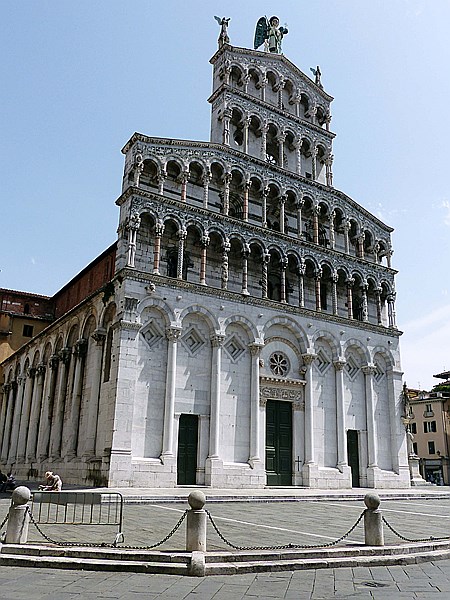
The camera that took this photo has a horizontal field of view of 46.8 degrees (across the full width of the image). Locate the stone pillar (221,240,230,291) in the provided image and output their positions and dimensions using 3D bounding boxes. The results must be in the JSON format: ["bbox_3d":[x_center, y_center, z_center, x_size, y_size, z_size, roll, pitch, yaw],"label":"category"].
[{"bbox_3d":[0.141,-2.571,38.681,0.460,4.100,0.460,13,-22,-30],"label":"stone pillar"}]

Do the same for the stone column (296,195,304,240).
[{"bbox_3d":[5.993,-6.528,41.275,0.460,3.837,0.460,13,-21,-31],"label":"stone column"}]

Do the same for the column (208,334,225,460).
[{"bbox_3d":[-0.582,5.984,33.000,0.680,7.779,0.680,13,-22,-30],"label":"column"}]

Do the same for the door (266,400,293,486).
[{"bbox_3d":[3.323,8.837,32.239,2.100,5.102,0.150,12,-21,-30],"label":"door"}]

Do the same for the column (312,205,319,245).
[{"bbox_3d":[7.317,-6.082,42.040,0.440,3.721,0.440,1,-18,0],"label":"column"}]

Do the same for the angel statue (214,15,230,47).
[{"bbox_3d":[-0.206,-23.297,45.334,1.400,3.400,1.100,13,-22,-30],"label":"angel statue"}]

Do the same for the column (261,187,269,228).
[{"bbox_3d":[3.334,-7.587,42.421,0.430,3.950,0.430,13,-22,-30],"label":"column"}]

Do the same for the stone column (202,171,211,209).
[{"bbox_3d":[-1.188,-7.072,33.813,0.390,2.615,0.390,12,-21,-30],"label":"stone column"}]

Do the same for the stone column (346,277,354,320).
[{"bbox_3d":[10.167,-0.150,42.135,0.470,3.813,0.470,13,-21,-31],"label":"stone column"}]

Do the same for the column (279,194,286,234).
[{"bbox_3d":[4.534,-6.666,40.395,0.450,3.449,0.450,13,-22,-30],"label":"column"}]

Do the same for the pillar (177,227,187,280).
[{"bbox_3d":[-2.630,-2.732,31.541,0.410,3.390,0.410,12,-21,-30],"label":"pillar"}]

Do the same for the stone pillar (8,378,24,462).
[{"bbox_3d":[-20.756,11.909,52.563,0.750,8.698,0.750,13,-22,-30],"label":"stone pillar"}]

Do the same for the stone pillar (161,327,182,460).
[{"bbox_3d":[-3.478,5.856,33.742,0.820,8.500,0.780,13,-22,-30],"label":"stone pillar"}]

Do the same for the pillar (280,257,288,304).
[{"bbox_3d":[4.419,-1.477,38.622,0.470,3.814,0.470,13,-21,-31],"label":"pillar"}]

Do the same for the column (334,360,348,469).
[{"bbox_3d":[8.576,8.259,38.289,0.680,7.574,0.680,2,-19,1],"label":"column"}]

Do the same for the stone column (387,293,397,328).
[{"bbox_3d":[14.305,0.875,44.408,0.580,3.212,0.580,13,-22,-30],"label":"stone column"}]

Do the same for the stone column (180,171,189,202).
[{"bbox_3d":[-2.780,-7.727,35.656,0.440,2.596,0.440,1,-18,0],"label":"stone column"}]

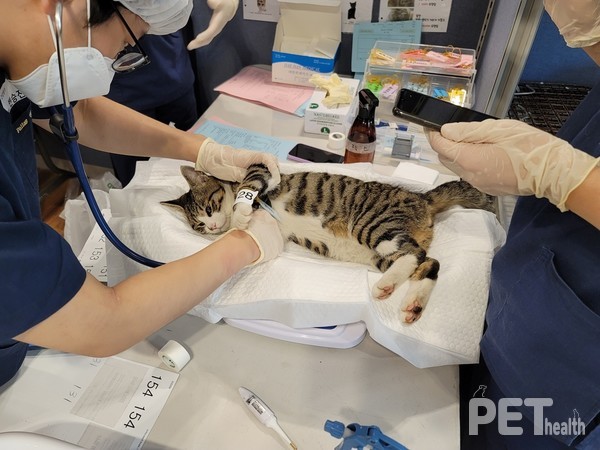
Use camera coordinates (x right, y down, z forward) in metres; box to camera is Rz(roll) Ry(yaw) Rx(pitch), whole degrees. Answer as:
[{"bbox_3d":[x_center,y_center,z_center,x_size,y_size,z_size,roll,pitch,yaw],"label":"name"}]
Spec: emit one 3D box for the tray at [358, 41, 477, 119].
[{"bbox_3d":[0.387,-0.482,1.405,0.325,0.130,0.170,10,43,10],"label":"tray"}]

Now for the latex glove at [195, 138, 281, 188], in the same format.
[{"bbox_3d":[-0.139,-0.139,0.963,0.180,0.080,0.085,10,43,10],"label":"latex glove"}]

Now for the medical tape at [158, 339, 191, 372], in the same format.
[{"bbox_3d":[-0.200,0.210,0.690,0.044,0.044,0.025,21,46,22],"label":"medical tape"}]

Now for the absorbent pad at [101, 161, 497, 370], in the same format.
[{"bbox_3d":[-0.022,0.022,0.871,0.750,0.085,0.450,6,42,6],"label":"absorbent pad"}]

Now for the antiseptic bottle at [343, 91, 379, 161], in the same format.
[{"bbox_3d":[0.152,-0.215,1.042,0.072,0.212,0.075,0,42,0],"label":"antiseptic bottle"}]

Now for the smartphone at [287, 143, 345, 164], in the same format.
[{"bbox_3d":[0.045,-0.179,1.153,0.145,0.010,0.071,22,46,22],"label":"smartphone"}]

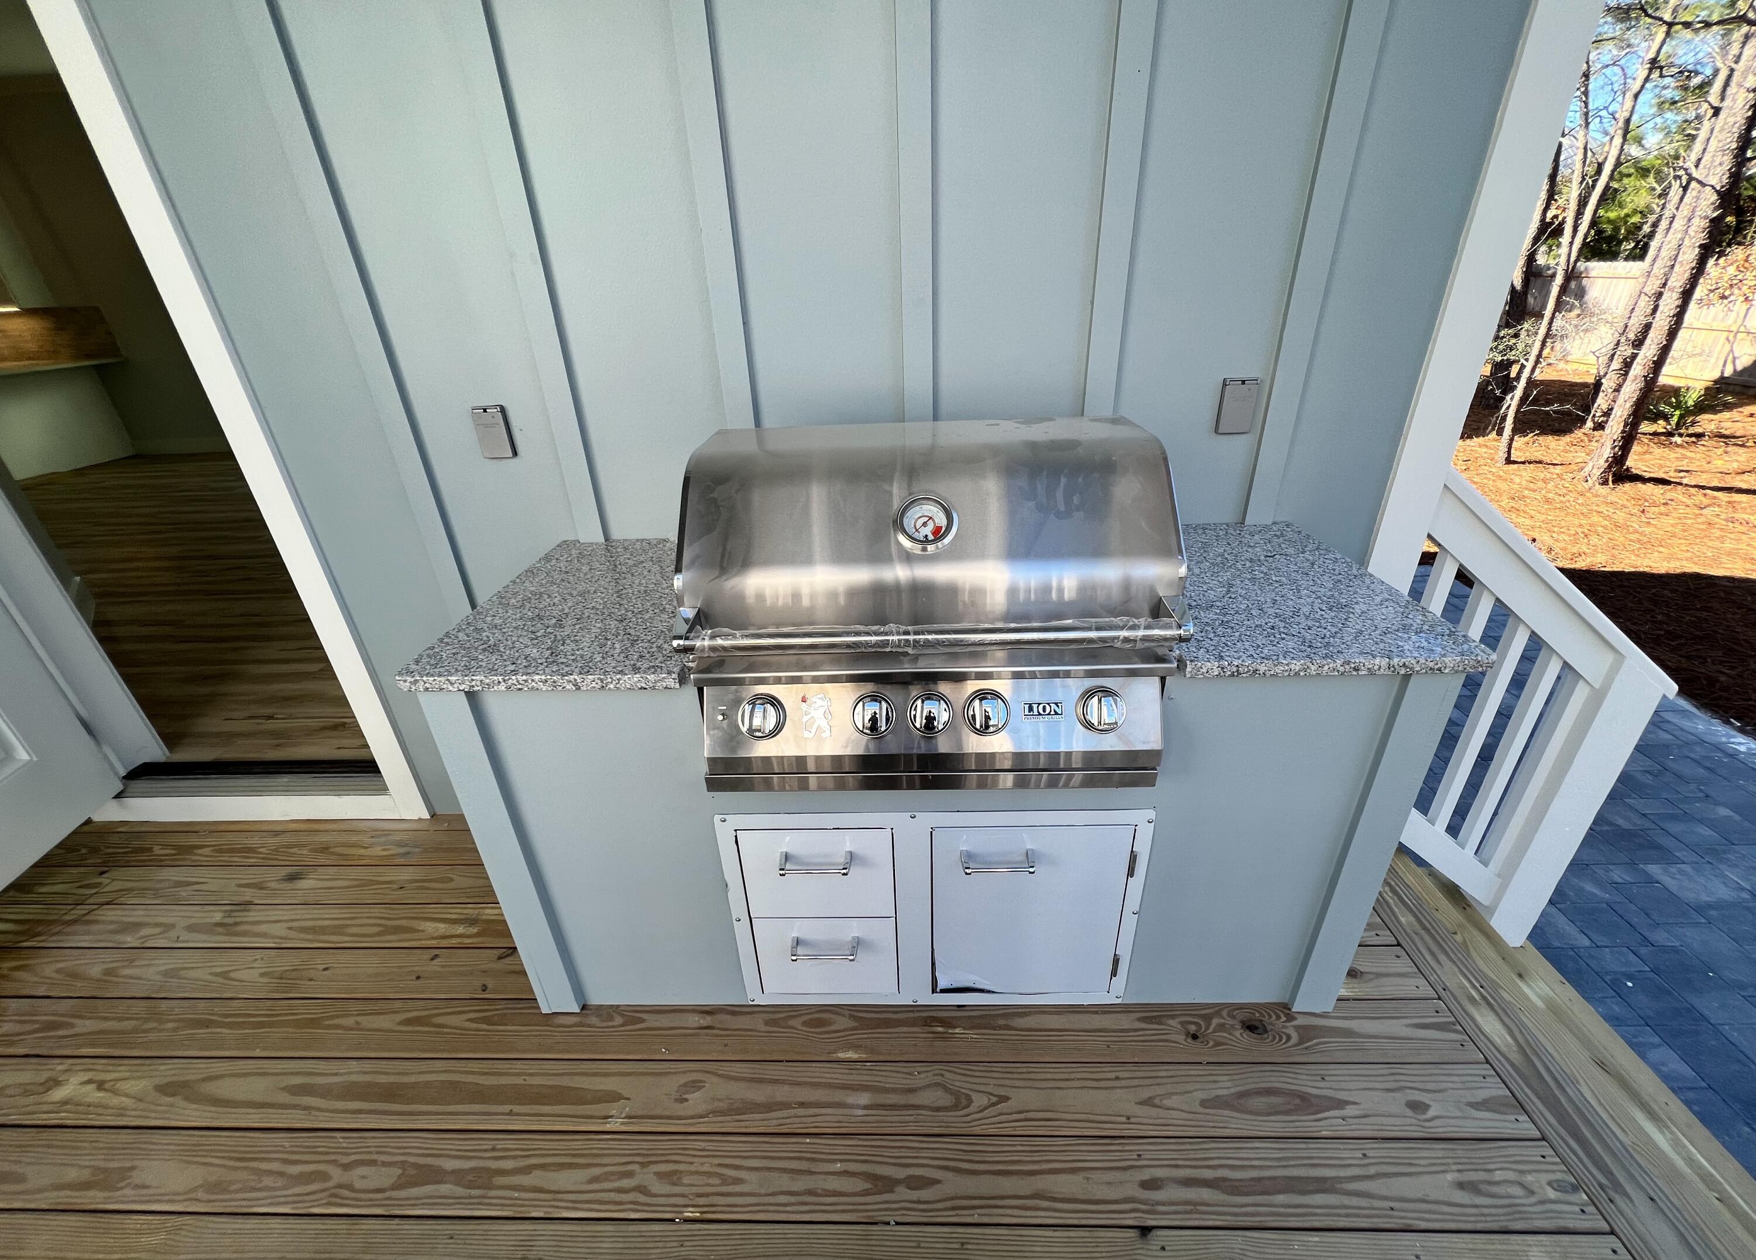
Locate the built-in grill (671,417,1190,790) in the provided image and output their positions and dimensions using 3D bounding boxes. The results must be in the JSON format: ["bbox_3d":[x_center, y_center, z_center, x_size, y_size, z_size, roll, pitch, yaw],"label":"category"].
[{"bbox_3d":[0.085,-0.070,1.257,0.815,0.570,0.565,-1,26,3],"label":"built-in grill"}]

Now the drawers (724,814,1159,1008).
[{"bbox_3d":[0.119,0.513,1.544,0.838,0.561,0.460,-1,26,3],"label":"drawers"}]

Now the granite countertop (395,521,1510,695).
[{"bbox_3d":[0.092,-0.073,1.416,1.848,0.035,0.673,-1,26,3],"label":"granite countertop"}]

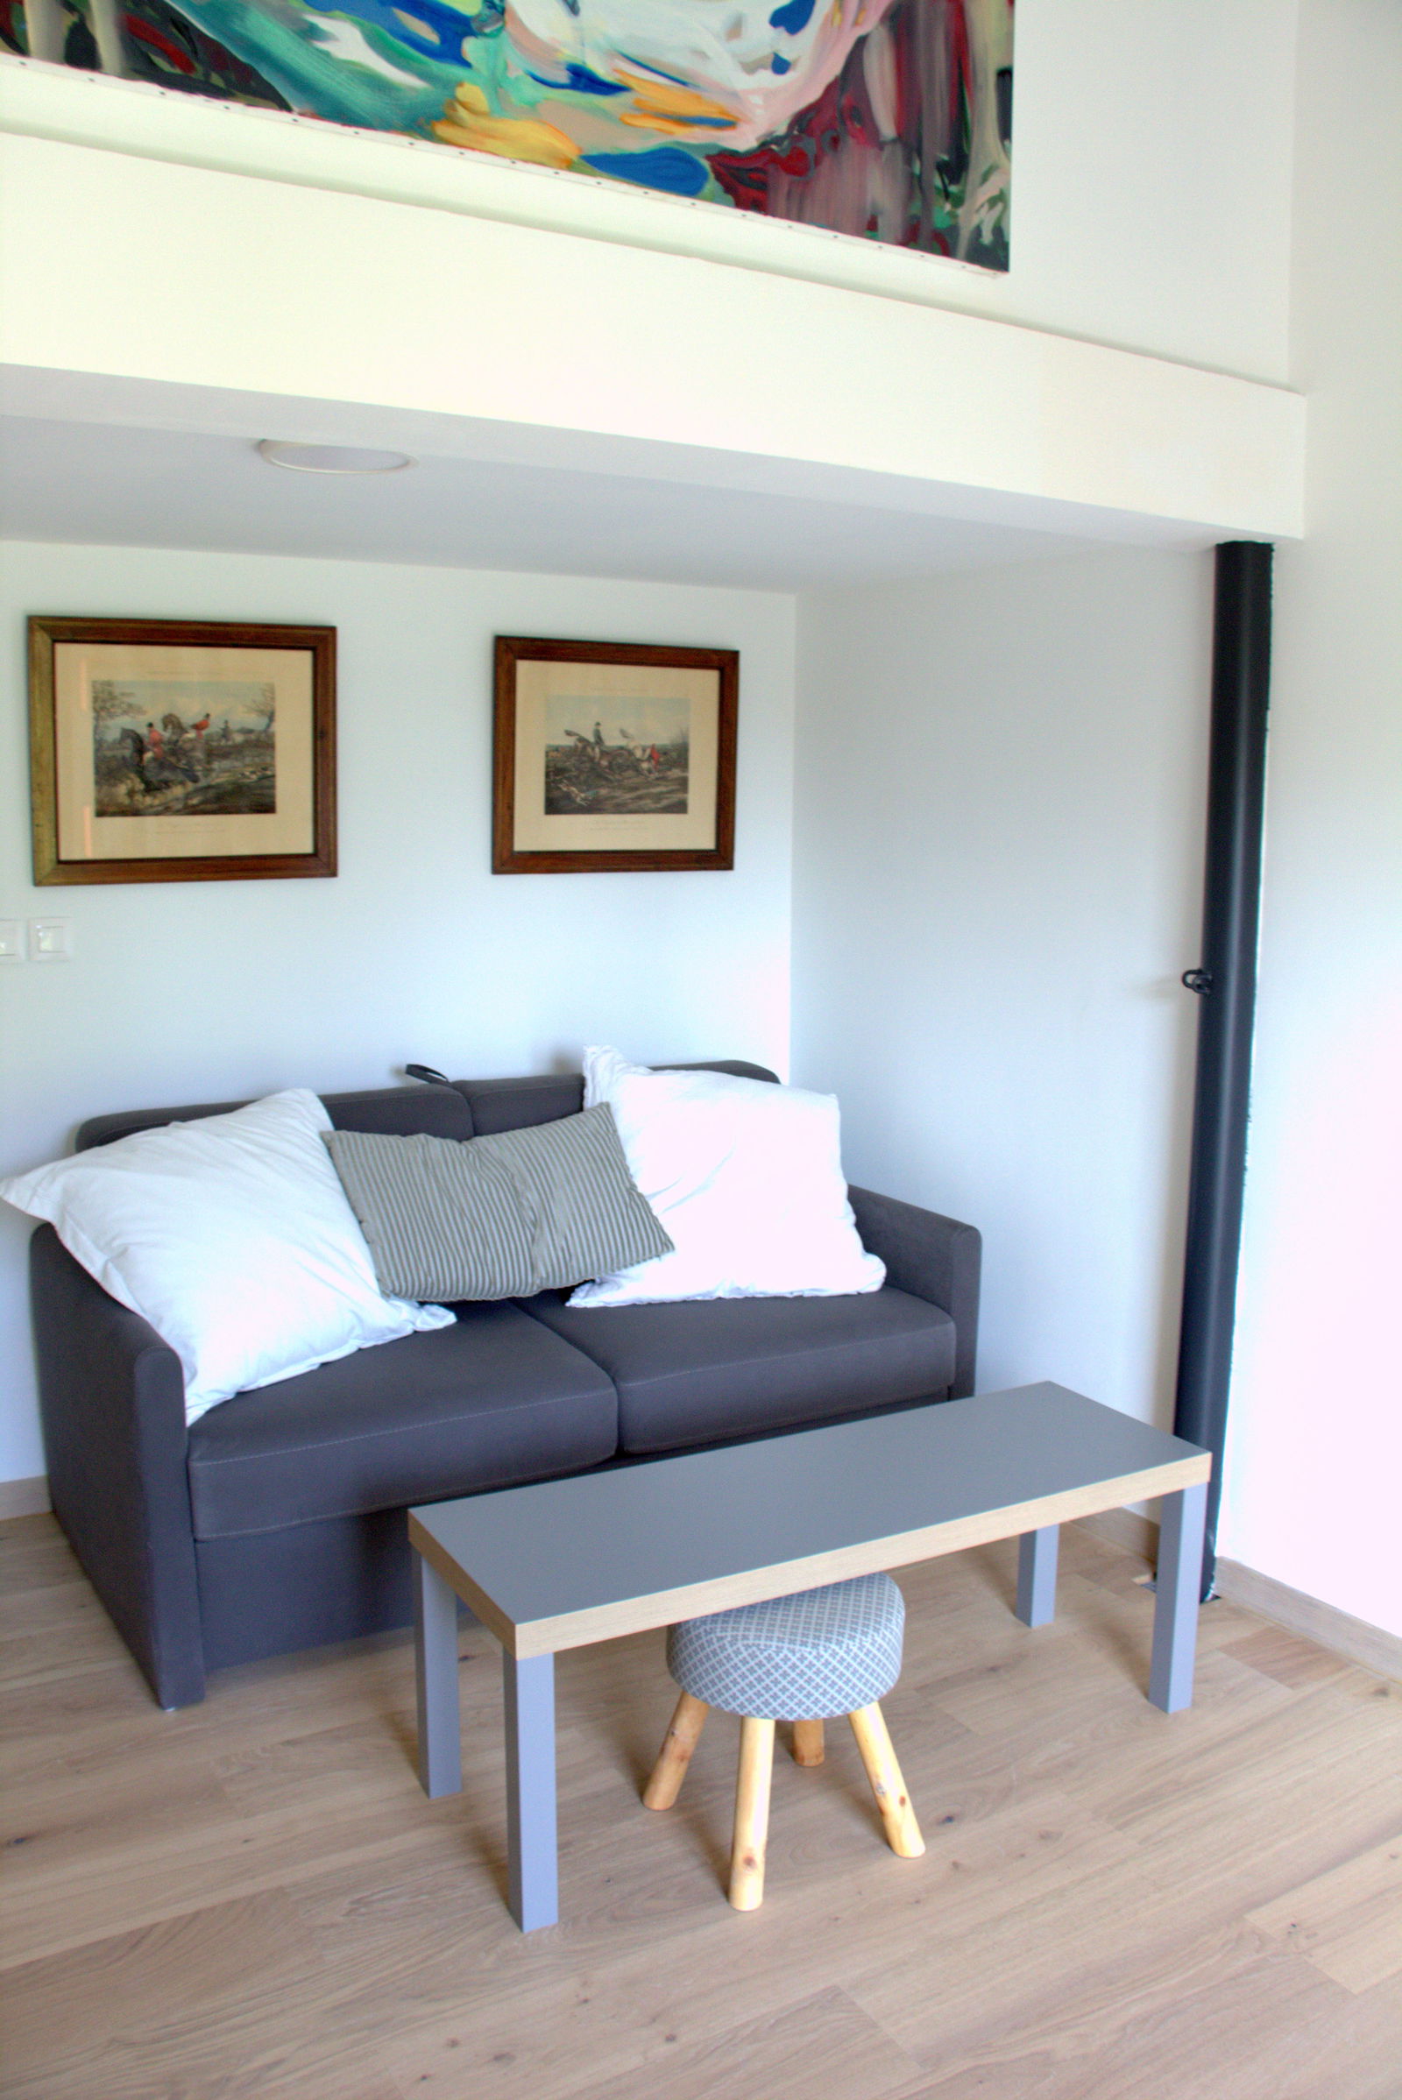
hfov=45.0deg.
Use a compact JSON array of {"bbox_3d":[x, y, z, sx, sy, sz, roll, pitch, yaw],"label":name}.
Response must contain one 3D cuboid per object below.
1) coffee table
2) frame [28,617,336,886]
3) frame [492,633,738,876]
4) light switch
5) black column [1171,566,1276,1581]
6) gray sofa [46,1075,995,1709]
[{"bbox_3d":[0.197,0.888,2.651,1.219,0.450,0.407,-4,9,-29],"label":"coffee table"},{"bbox_3d":[-1.044,-0.607,3.461,0.627,0.527,0.030,-4,9,-30],"label":"frame"},{"bbox_3d":[-0.188,-0.682,3.966,0.642,0.528,0.030,-4,9,-30],"label":"frame"},{"bbox_3d":[-1.295,-0.220,3.376,0.081,0.081,0.012,-4,9,-30],"label":"light switch"},{"bbox_3d":[0.958,0.055,3.090,0.102,1.950,0.102,-4,9,-30],"label":"black column"},{"bbox_3d":[-0.388,0.549,3.529,1.740,0.876,0.907,-4,9,-31],"label":"gray sofa"}]

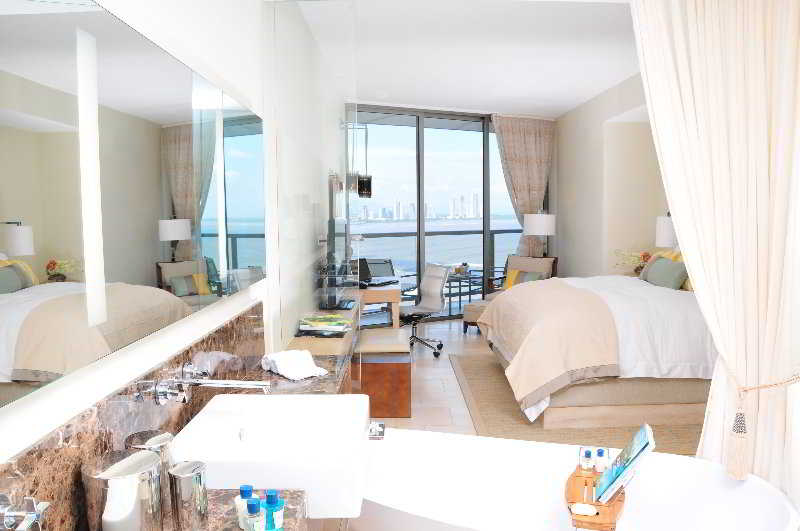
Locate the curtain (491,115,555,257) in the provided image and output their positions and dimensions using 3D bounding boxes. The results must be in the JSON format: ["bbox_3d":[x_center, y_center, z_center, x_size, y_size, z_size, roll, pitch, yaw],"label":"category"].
[{"bbox_3d":[1.690,-0.657,8.087,1.100,2.600,0.200,-4,6,-31],"label":"curtain"}]

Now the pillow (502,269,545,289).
[{"bbox_3d":[1.570,0.180,7.718,0.500,0.320,0.150,0,-10,12],"label":"pillow"}]

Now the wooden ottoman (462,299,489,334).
[{"bbox_3d":[1.012,0.570,7.121,0.550,0.360,0.500,-1,5,0],"label":"wooden ottoman"}]

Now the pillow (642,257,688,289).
[{"bbox_3d":[2.225,0.067,5.066,0.150,0.280,0.600,24,5,-2],"label":"pillow"}]

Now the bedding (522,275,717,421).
[{"bbox_3d":[1.880,0.486,4.913,1.950,0.660,2.150,-1,5,0],"label":"bedding"}]

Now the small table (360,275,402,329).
[{"bbox_3d":[-0.276,0.522,5.666,0.650,0.740,1.200,-1,5,0],"label":"small table"}]

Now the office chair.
[{"bbox_3d":[0.184,0.408,5.976,0.620,0.890,0.600,-3,5,-24],"label":"office chair"}]

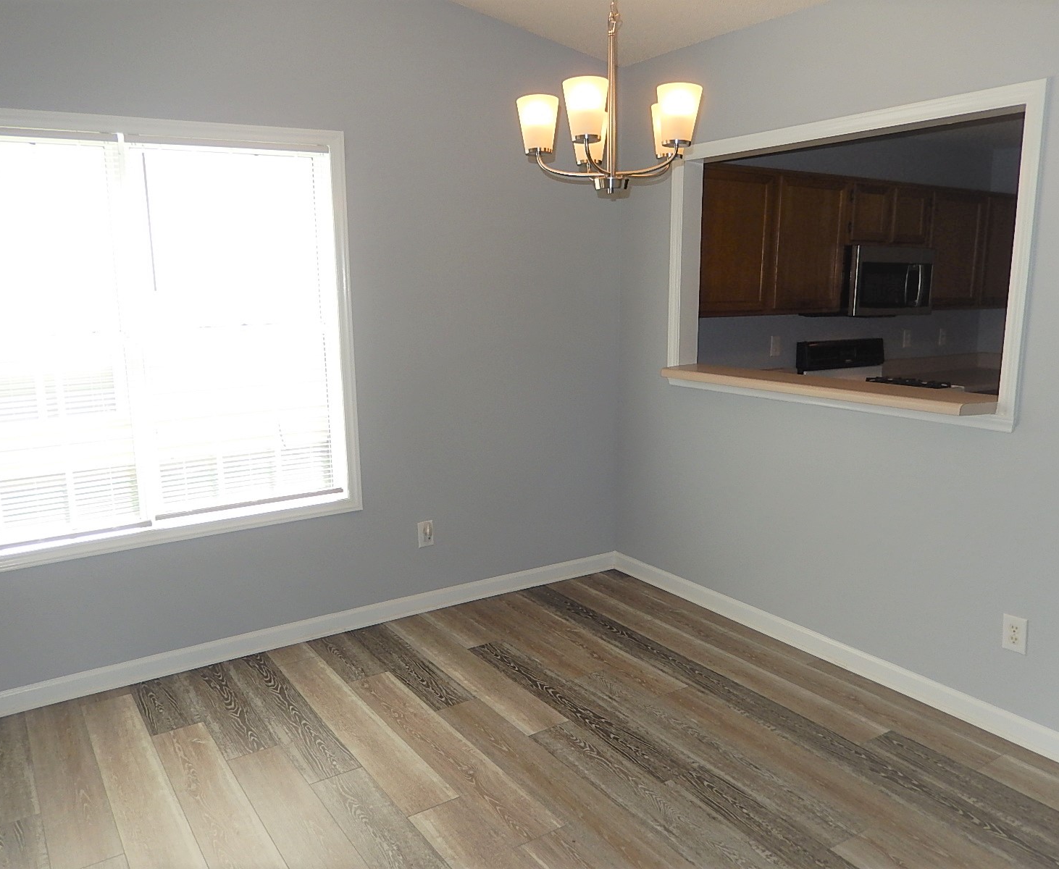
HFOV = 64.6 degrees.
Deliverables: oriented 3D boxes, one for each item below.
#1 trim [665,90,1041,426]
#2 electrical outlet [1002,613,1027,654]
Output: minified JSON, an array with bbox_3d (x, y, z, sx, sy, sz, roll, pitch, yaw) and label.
[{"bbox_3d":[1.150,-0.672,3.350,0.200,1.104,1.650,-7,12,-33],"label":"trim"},{"bbox_3d":[1.635,0.673,2.823,0.008,0.119,0.077,-7,12,-33],"label":"electrical outlet"}]

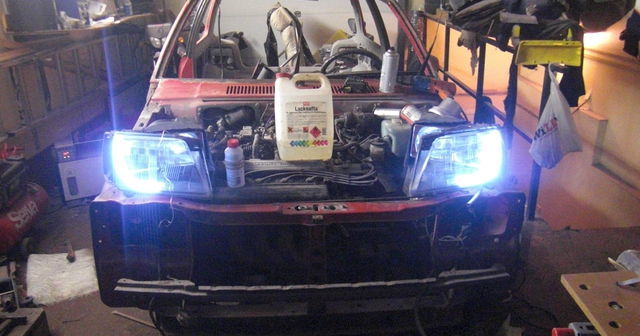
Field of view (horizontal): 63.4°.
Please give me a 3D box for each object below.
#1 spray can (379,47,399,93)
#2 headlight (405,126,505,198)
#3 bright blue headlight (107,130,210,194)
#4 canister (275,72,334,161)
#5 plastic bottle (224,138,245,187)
[{"bbox_3d":[0.295,-0.422,2.220,0.067,0.195,0.067,2,19,-1],"label":"spray can"},{"bbox_3d":[0.413,-0.023,1.600,0.275,0.170,0.170,-1,19,-3],"label":"headlight"},{"bbox_3d":[-0.491,-0.020,1.600,0.275,0.170,0.170,1,19,3],"label":"bright blue headlight"},{"bbox_3d":[-0.054,-0.180,1.790,0.195,0.285,0.135,-2,19,-6],"label":"canister"},{"bbox_3d":[-0.264,-0.017,1.600,0.060,0.146,0.060,0,19,0],"label":"plastic bottle"}]

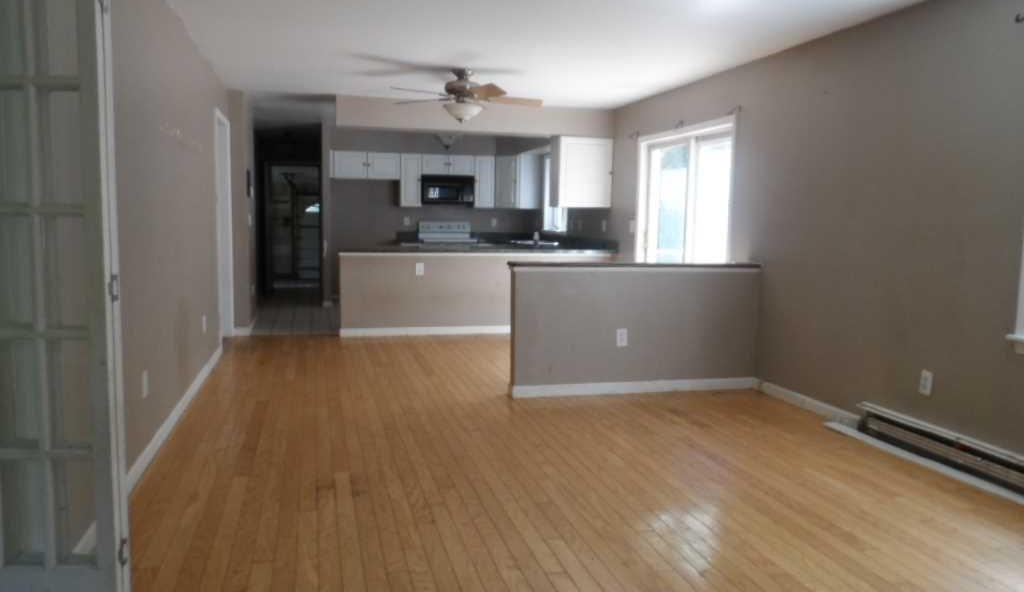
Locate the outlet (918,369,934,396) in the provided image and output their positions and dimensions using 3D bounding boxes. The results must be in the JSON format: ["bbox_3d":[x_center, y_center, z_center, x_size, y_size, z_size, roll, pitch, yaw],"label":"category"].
[{"bbox_3d":[2.244,0.472,3.849,0.010,0.122,0.077,0,6,-16],"label":"outlet"}]

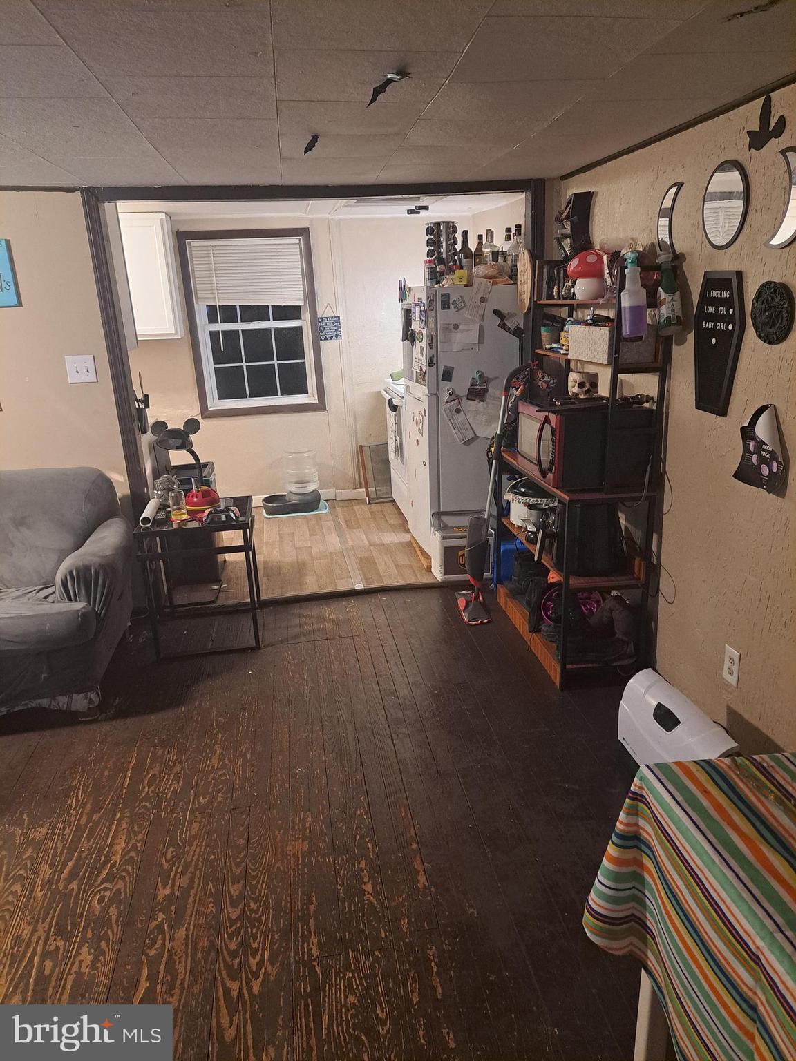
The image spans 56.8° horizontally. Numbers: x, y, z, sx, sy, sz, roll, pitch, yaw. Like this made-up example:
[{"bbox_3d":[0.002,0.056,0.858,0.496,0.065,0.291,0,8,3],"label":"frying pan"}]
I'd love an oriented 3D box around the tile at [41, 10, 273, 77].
[{"bbox_3d":[-0.460,-0.999,1.507,0.406,0.018,0.406,-4,18,-7],"label":"tile"}]

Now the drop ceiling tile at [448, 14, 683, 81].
[{"bbox_3d":[0.347,-1.062,1.624,0.410,0.015,0.420,-5,18,-7],"label":"drop ceiling tile"}]

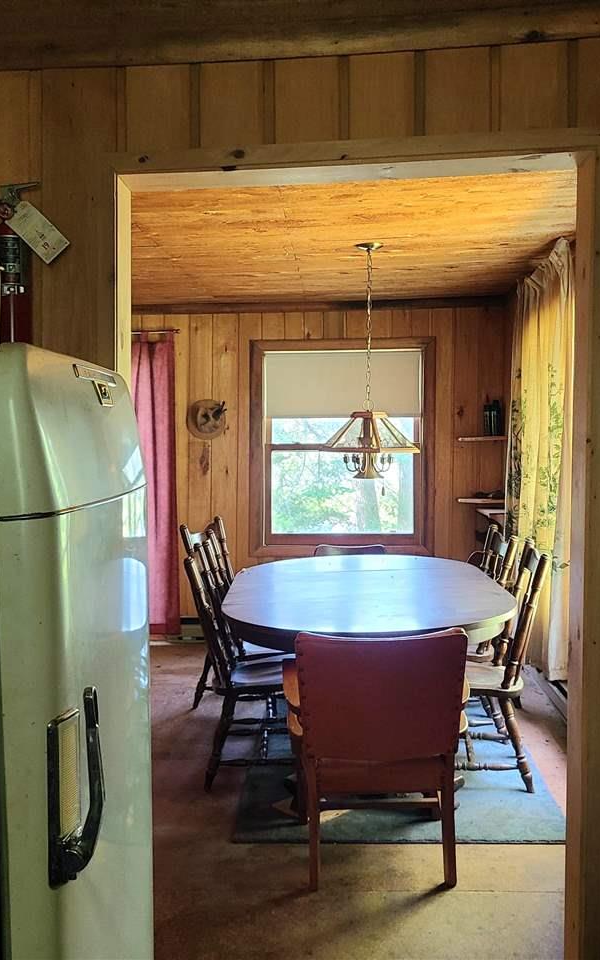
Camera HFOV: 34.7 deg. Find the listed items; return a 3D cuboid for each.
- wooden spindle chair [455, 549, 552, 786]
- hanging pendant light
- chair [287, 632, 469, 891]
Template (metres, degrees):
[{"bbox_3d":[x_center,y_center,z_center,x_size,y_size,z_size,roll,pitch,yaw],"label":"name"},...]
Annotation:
[{"bbox_3d":[0.760,0.773,4.159,0.540,0.967,0.460,0,4,2],"label":"wooden spindle chair"},{"bbox_3d":[0.305,-0.523,4.275,0.410,1.052,0.430,0,4,-5],"label":"hanging pendant light"},{"bbox_3d":[0.263,0.883,3.385,0.610,0.840,0.590,0,4,-1],"label":"chair"}]

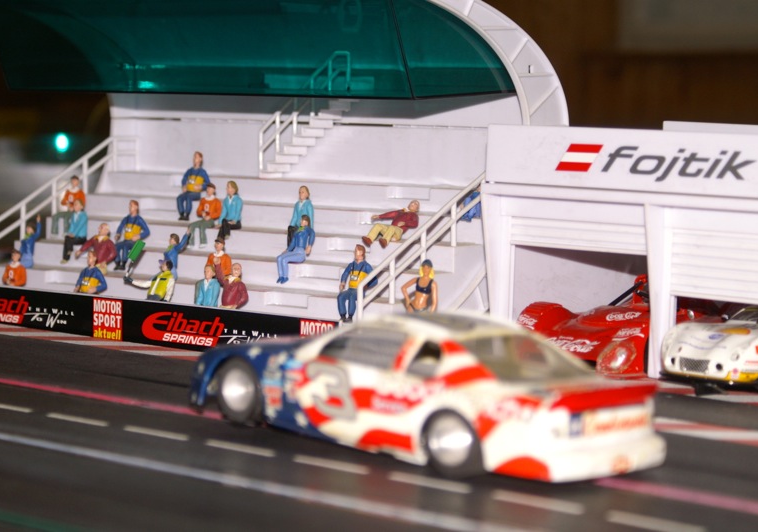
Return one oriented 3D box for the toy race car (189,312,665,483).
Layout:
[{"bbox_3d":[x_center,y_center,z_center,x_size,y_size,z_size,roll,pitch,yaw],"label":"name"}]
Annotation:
[{"bbox_3d":[0.015,0.049,0.830,0.208,0.055,0.077,7,8,42],"label":"toy race car"}]

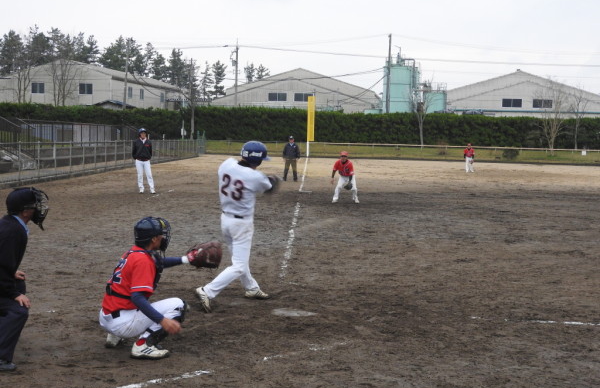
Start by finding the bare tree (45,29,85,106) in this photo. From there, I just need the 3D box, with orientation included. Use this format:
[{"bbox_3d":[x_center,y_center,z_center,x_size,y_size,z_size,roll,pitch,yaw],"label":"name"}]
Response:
[{"bbox_3d":[-24.102,-10.836,97.396,4.100,11.833,3.900,1,4,0],"label":"bare tree"}]

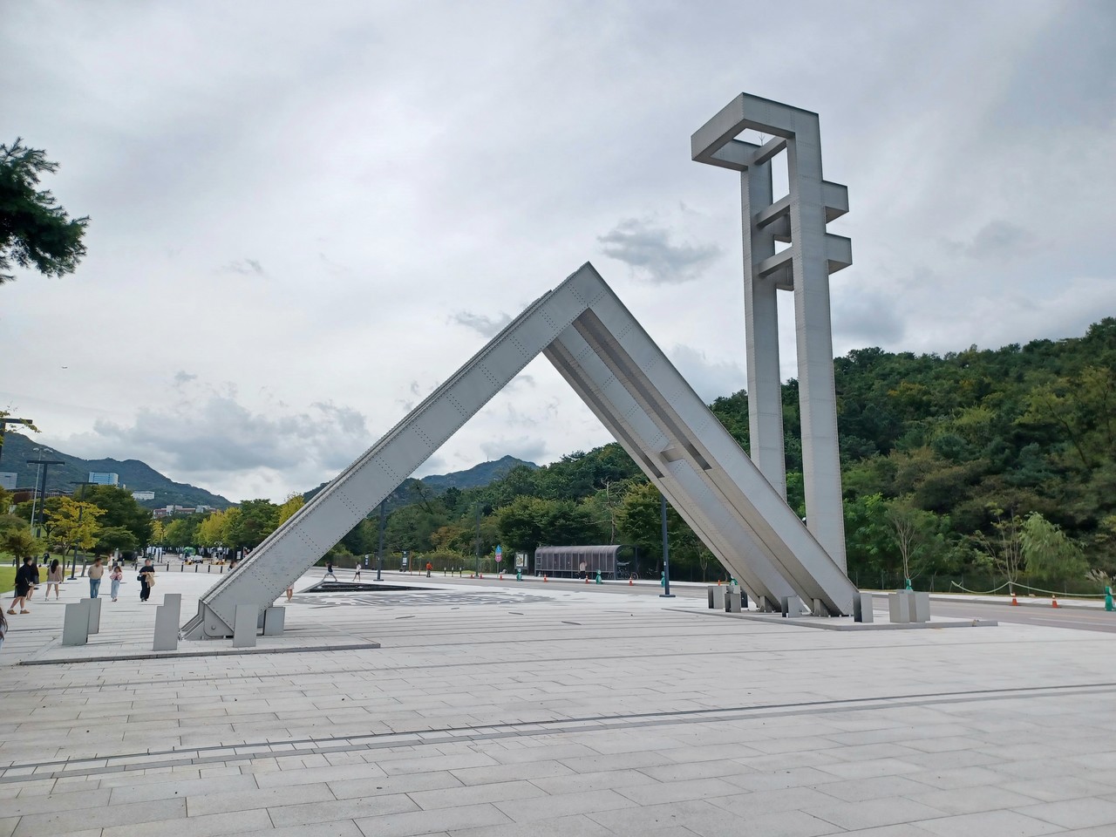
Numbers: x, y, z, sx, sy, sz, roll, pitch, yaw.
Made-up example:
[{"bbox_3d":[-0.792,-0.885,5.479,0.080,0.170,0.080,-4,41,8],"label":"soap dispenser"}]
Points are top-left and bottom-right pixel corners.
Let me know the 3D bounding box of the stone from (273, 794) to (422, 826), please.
[{"bbox_3d":[-1.467,2.725,5.588,0.970,0.060,0.485,6,-11,-25],"label":"stone"}]

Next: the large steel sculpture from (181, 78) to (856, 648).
[{"bbox_3d":[0.318,-2.410,22.676,18.610,15.870,2.850,5,-11,-24],"label":"large steel sculpture"}]

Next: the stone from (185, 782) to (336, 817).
[{"bbox_3d":[-2.181,2.832,5.930,1.000,0.060,0.500,5,-11,-24],"label":"stone"}]

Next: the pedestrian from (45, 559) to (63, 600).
[{"bbox_3d":[-20.811,6.673,33.341,0.540,1.620,0.380,5,-11,-25],"label":"pedestrian"}]

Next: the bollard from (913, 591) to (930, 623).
[{"bbox_3d":[10.130,5.343,22.752,0.410,0.780,0.340,5,-11,-24],"label":"bollard"}]

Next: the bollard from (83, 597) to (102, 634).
[{"bbox_3d":[-10.092,4.264,17.399,0.400,0.740,0.320,5,-11,-24],"label":"bollard"}]

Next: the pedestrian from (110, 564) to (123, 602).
[{"bbox_3d":[-17.730,6.647,32.414,0.450,1.410,0.350,6,-11,-28],"label":"pedestrian"}]

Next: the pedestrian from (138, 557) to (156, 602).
[{"bbox_3d":[-16.573,6.549,32.573,0.580,1.670,0.400,5,-11,-26],"label":"pedestrian"}]

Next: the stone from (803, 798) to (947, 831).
[{"bbox_3d":[2.246,2.817,5.749,0.970,0.060,0.485,6,-11,-25],"label":"stone"}]

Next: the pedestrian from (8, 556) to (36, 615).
[{"bbox_3d":[-17.179,5.348,25.850,0.650,1.730,0.500,-2,-10,13],"label":"pedestrian"}]

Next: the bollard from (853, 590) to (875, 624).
[{"bbox_3d":[8.501,5.288,22.497,0.400,0.780,0.330,5,-11,-24],"label":"bollard"}]

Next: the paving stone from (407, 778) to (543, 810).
[{"bbox_3d":[-0.591,2.811,5.989,0.970,0.060,0.485,6,-11,-25],"label":"paving stone"}]

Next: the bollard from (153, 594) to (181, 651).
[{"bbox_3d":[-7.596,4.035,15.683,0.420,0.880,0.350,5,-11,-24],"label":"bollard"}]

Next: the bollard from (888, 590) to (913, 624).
[{"bbox_3d":[9.061,5.050,21.413,0.370,0.750,0.360,5,-11,-24],"label":"bollard"}]

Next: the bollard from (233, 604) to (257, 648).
[{"bbox_3d":[-6.156,4.078,15.870,0.410,0.780,0.340,5,-11,-24],"label":"bollard"}]

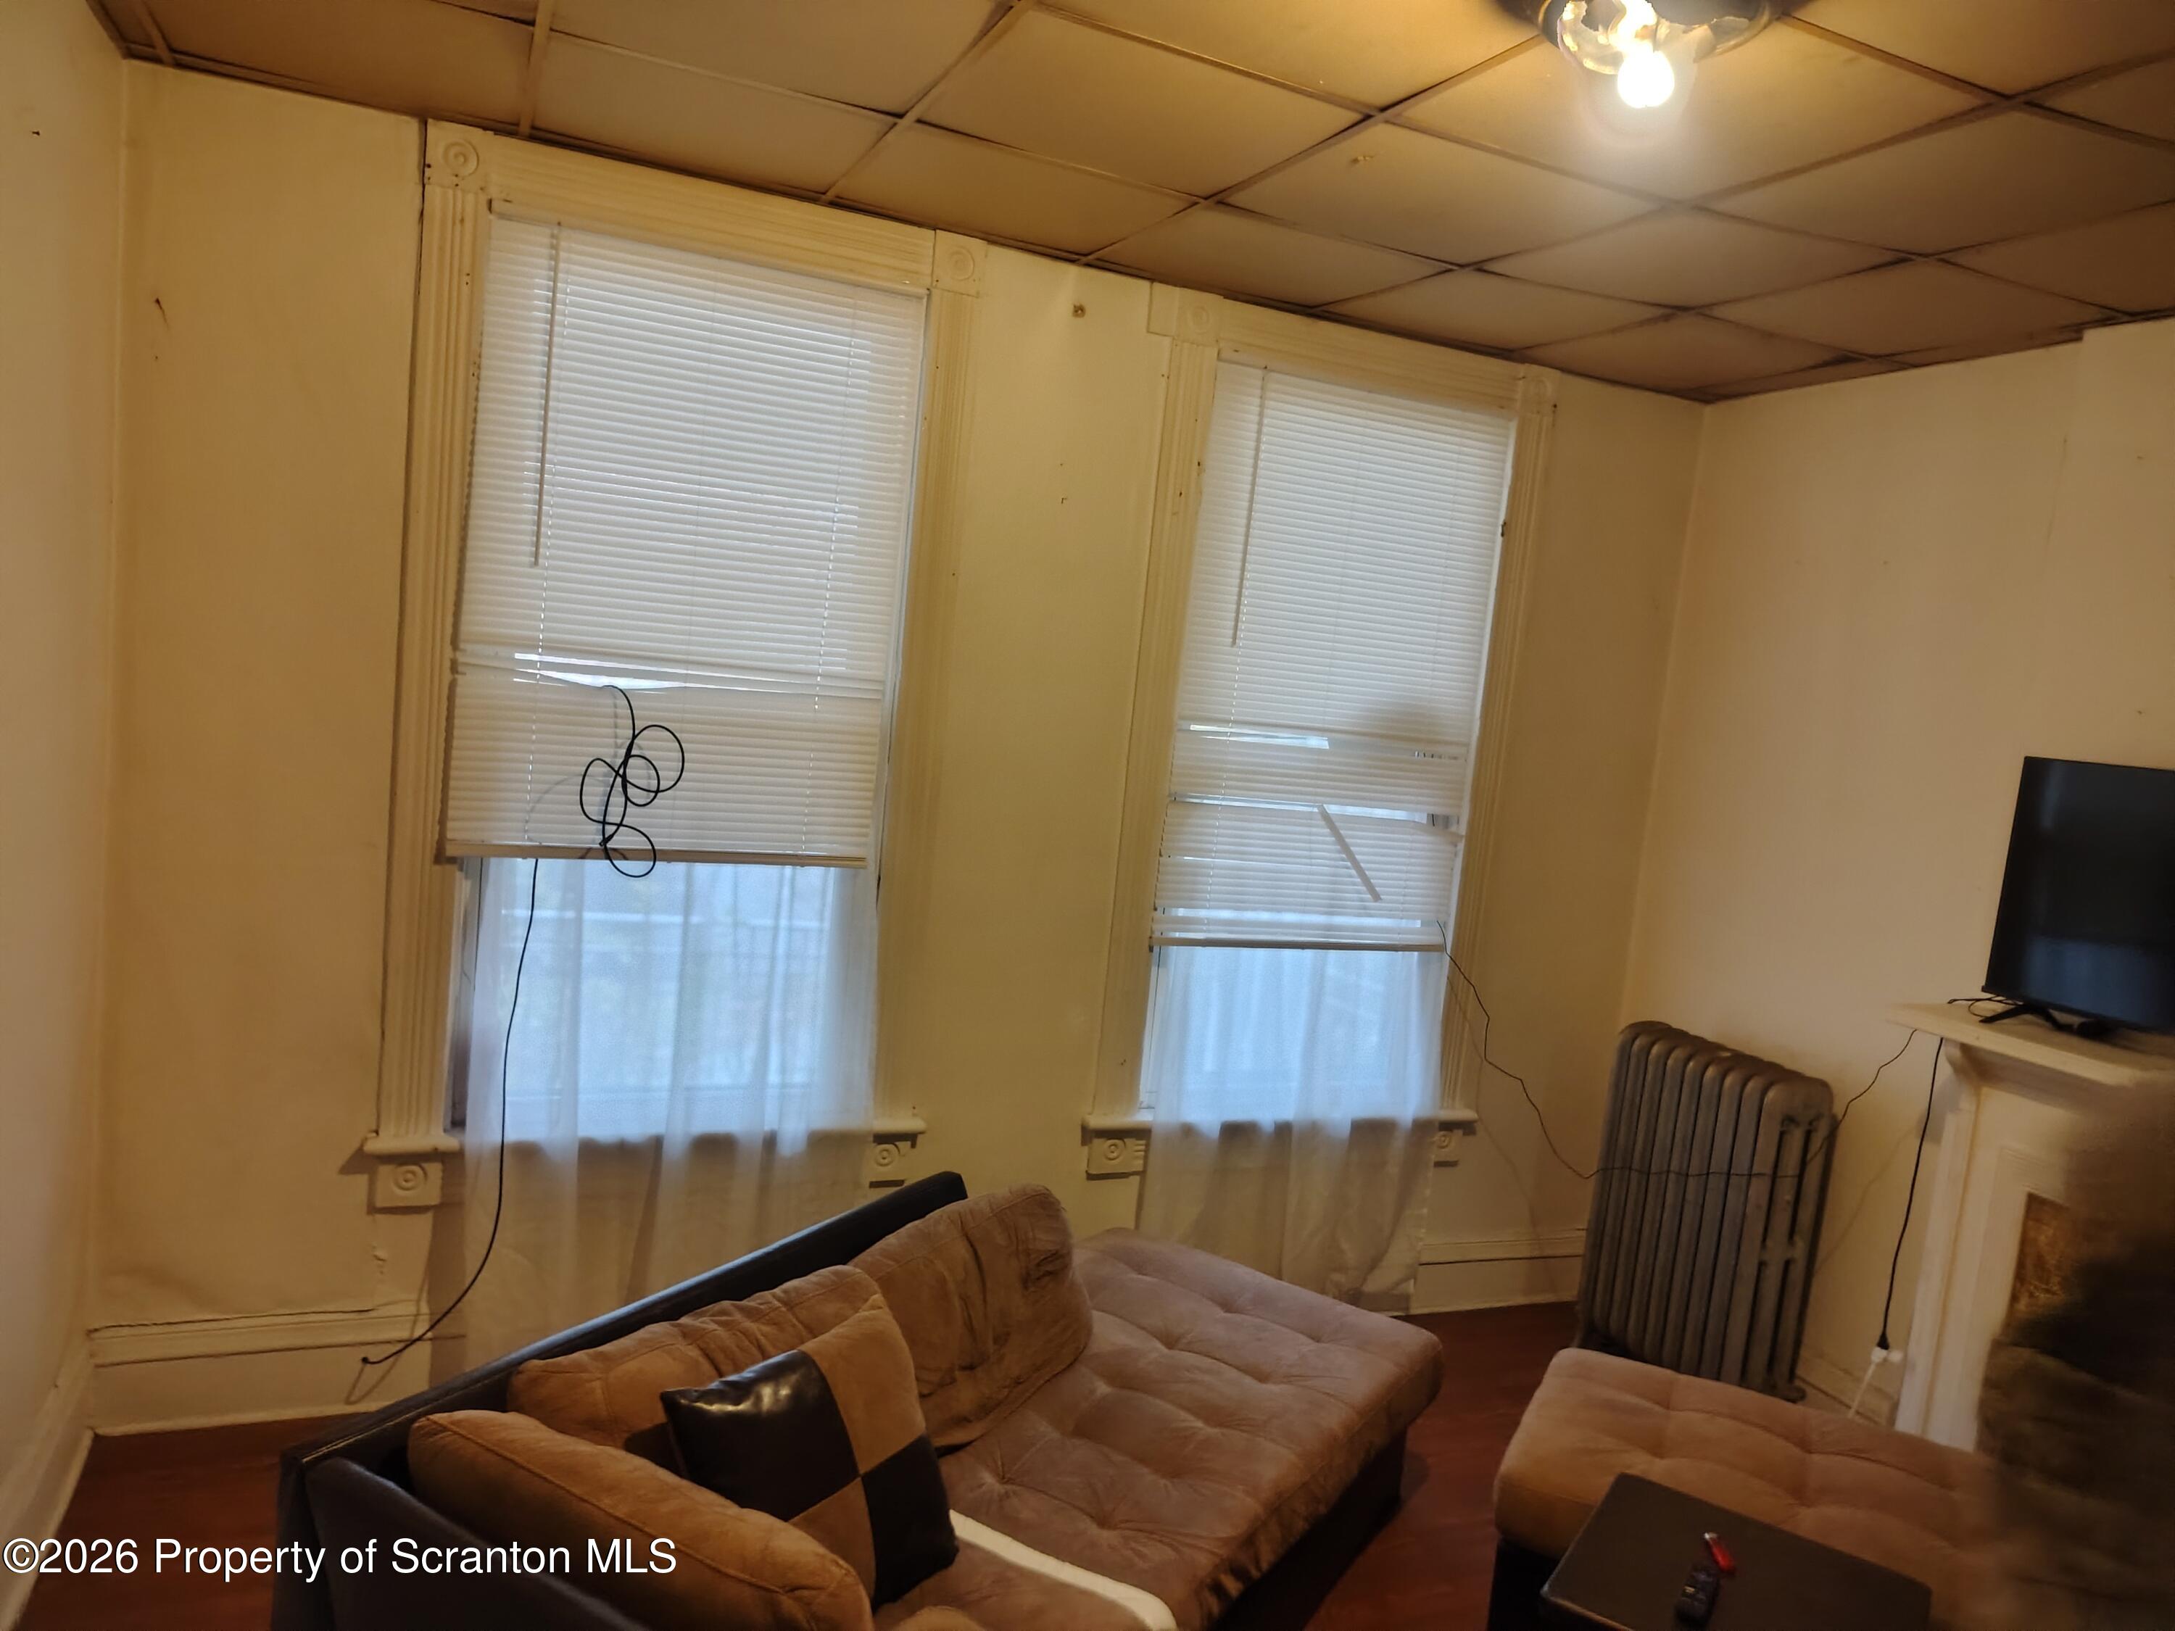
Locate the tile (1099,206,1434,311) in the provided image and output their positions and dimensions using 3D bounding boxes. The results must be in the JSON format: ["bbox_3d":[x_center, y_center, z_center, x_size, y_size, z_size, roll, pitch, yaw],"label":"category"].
[{"bbox_3d":[0.397,-1.219,3.317,0.600,0.018,0.600,3,7,-24],"label":"tile"}]

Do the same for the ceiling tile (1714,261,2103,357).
[{"bbox_3d":[1.751,-1.090,3.256,0.600,0.018,0.600,3,7,-24],"label":"ceiling tile"}]

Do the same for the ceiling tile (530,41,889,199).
[{"bbox_3d":[-0.717,-1.298,2.826,0.600,0.018,0.600,3,7,-24],"label":"ceiling tile"}]

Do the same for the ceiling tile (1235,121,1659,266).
[{"bbox_3d":[0.632,-1.127,2.769,0.600,0.018,0.600,3,7,-24],"label":"ceiling tile"}]

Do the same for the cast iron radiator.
[{"bbox_3d":[1.597,1.050,3.958,0.200,0.910,0.560,3,7,-24],"label":"cast iron radiator"}]

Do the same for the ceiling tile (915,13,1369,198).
[{"bbox_3d":[0.076,-1.176,2.523,0.600,0.018,0.600,3,7,-24],"label":"ceiling tile"}]

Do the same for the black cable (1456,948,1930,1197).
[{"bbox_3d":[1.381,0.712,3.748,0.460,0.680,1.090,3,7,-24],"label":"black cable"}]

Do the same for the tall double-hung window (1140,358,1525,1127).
[{"bbox_3d":[0.633,-0.158,3.940,0.920,1.910,0.120,3,7,-24],"label":"tall double-hung window"}]

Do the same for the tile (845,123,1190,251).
[{"bbox_3d":[-0.160,-1.259,3.072,0.600,0.018,0.600,3,7,-24],"label":"tile"}]

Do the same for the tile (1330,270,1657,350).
[{"bbox_3d":[0.956,-1.192,3.561,0.600,0.018,0.600,3,7,-24],"label":"tile"}]

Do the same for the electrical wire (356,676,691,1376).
[{"bbox_3d":[-1.171,0.447,3.170,0.570,1.470,0.100,3,7,-24],"label":"electrical wire"}]

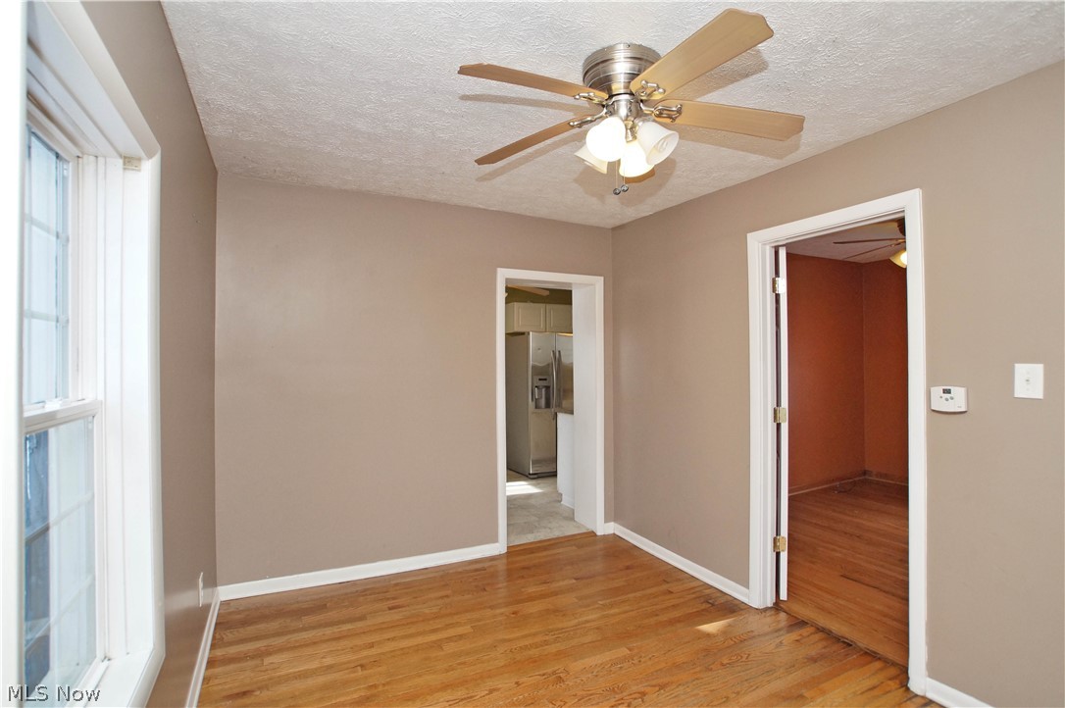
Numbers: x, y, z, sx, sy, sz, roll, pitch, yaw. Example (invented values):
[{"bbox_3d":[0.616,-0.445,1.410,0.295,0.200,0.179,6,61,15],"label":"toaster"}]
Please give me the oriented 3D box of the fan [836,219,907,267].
[{"bbox_3d":[2.780,-0.790,3.400,1.260,0.430,1.260,0,-1,-29],"label":"fan"}]

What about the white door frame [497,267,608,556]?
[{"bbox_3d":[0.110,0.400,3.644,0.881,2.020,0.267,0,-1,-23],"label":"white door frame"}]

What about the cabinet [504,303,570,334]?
[{"bbox_3d":[0.114,-0.457,6.252,0.860,0.375,0.330,0,-1,-23],"label":"cabinet"}]

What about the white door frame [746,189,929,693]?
[{"bbox_3d":[1.470,0.360,2.347,0.139,2.089,0.822,0,-1,-29],"label":"white door frame"}]

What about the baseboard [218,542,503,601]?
[{"bbox_3d":[-1.005,1.366,3.007,1.683,0.077,0.018,0,-1,-23],"label":"baseboard"}]

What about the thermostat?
[{"bbox_3d":[1.654,0.179,1.880,0.030,0.093,0.115,0,-1,-29],"label":"thermostat"}]

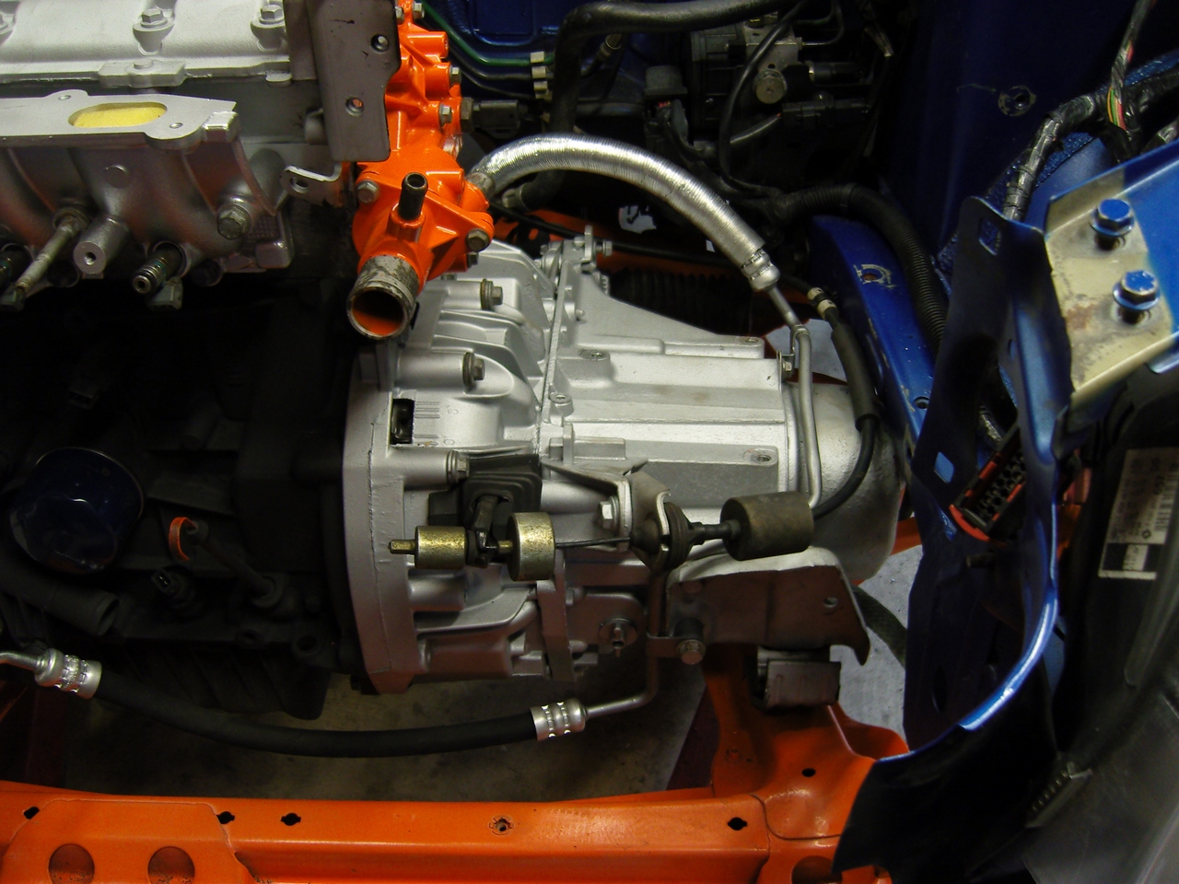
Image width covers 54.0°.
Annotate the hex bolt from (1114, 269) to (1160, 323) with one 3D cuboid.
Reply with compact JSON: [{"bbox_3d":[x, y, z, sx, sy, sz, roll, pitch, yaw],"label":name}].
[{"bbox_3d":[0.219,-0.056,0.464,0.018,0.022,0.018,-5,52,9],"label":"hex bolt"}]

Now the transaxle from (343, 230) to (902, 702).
[{"bbox_3d":[0.046,-0.002,0.947,0.380,0.345,0.410,0,42,4],"label":"transaxle"}]

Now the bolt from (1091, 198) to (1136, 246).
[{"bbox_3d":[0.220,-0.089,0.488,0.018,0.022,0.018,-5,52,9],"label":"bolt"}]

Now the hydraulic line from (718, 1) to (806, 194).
[{"bbox_3d":[0.167,-0.334,1.120,0.088,0.190,0.060,0,42,4],"label":"hydraulic line"}]

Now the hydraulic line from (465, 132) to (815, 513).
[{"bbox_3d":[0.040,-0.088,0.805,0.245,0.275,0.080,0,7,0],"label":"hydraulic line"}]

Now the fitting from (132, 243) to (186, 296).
[{"bbox_3d":[-0.259,-0.103,0.694,0.019,0.019,0.052,4,26,0],"label":"fitting"}]

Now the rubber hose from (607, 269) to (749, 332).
[{"bbox_3d":[0.083,-0.135,1.120,0.150,0.058,0.058,0,42,4],"label":"rubber hose"}]

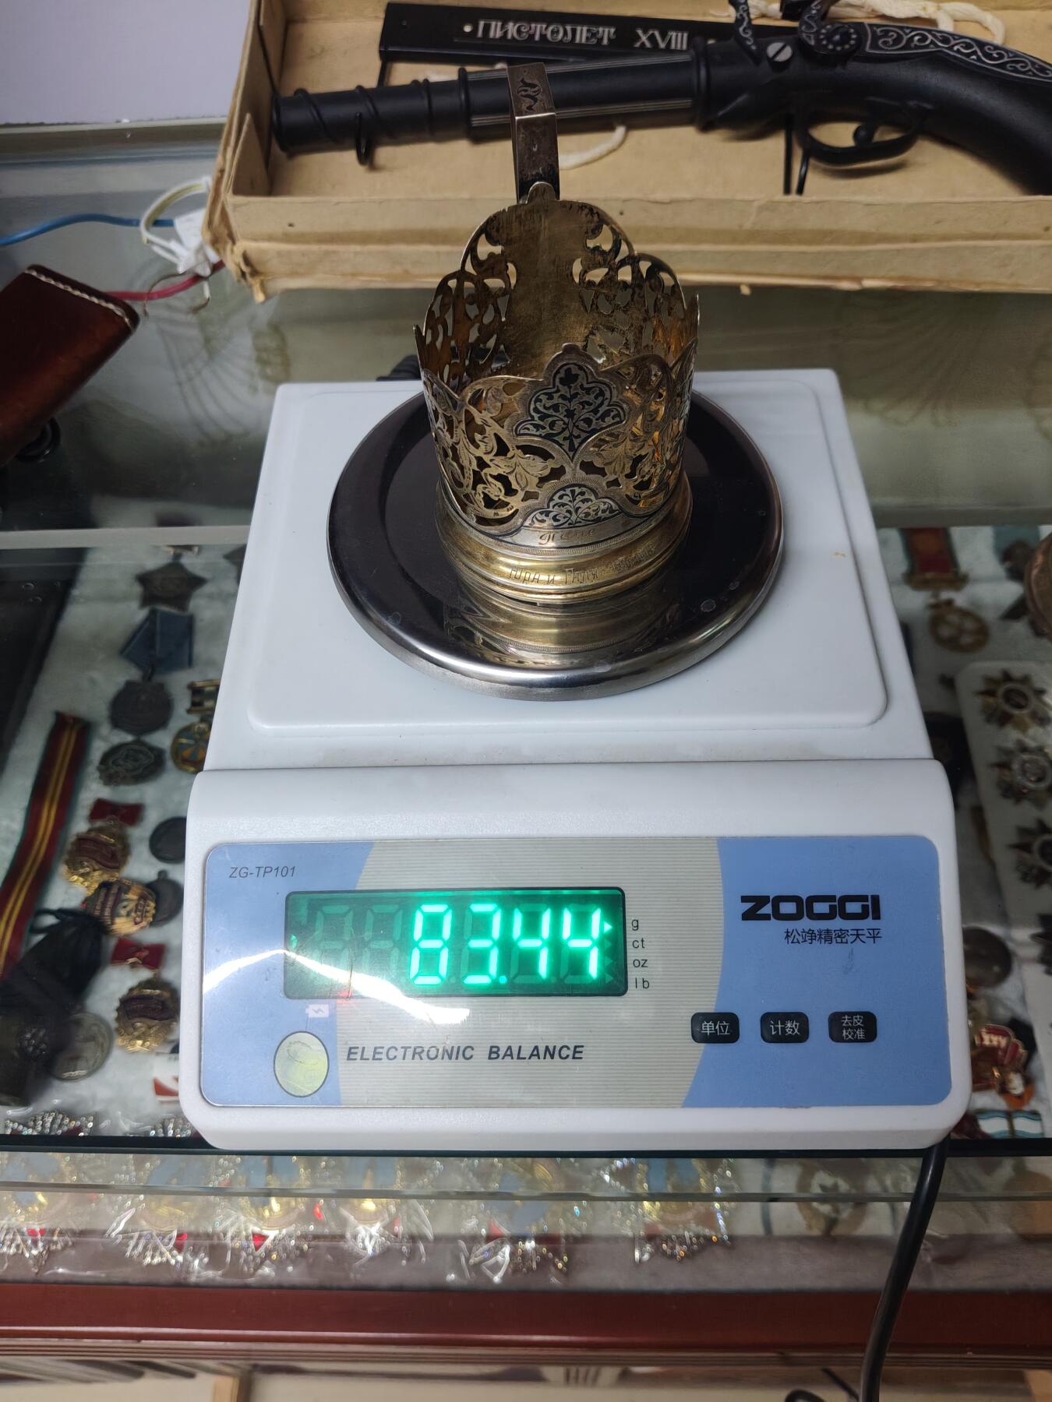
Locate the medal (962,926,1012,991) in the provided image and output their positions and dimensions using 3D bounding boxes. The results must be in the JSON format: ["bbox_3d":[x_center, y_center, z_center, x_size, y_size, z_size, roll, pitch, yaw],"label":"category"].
[{"bbox_3d":[0.238,0.135,0.553,0.034,0.003,0.034,-1,56,2],"label":"medal"}]

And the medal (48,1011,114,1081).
[{"bbox_3d":[-0.226,0.174,0.532,0.034,0.004,0.035,-3,56,1],"label":"medal"}]

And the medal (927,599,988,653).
[{"bbox_3d":[0.275,-0.048,0.673,0.037,0.004,0.044,-12,57,-5],"label":"medal"}]

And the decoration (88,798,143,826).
[{"bbox_3d":[-0.241,0.065,0.620,0.029,0.004,0.015,5,57,6],"label":"decoration"}]

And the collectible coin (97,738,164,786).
[{"bbox_3d":[-0.235,0.036,0.625,0.040,0.004,0.032,-3,56,1],"label":"collectible coin"}]

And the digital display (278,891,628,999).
[{"bbox_3d":[-0.017,0.060,0.264,0.085,0.005,0.026,-1,82,2],"label":"digital display"}]

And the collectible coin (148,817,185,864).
[{"bbox_3d":[-0.199,0.078,0.595,0.029,0.004,0.029,-7,56,-2],"label":"collectible coin"}]

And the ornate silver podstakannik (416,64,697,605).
[{"bbox_3d":[0.007,-0.097,0.281,0.074,0.087,0.115,-5,56,0],"label":"ornate silver podstakannik"}]

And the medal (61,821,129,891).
[{"bbox_3d":[-0.245,0.089,0.604,0.035,0.004,0.045,2,56,4],"label":"medal"}]

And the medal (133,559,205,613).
[{"bbox_3d":[-0.237,-0.077,0.701,0.046,0.004,0.045,-2,56,2],"label":"medal"}]

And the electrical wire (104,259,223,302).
[{"bbox_3d":[-0.169,-0.196,0.496,0.058,0.005,0.015,-20,57,-10],"label":"electrical wire"}]

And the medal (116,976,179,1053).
[{"bbox_3d":[-0.198,0.163,0.553,0.031,0.004,0.041,1,56,3],"label":"medal"}]

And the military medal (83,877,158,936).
[{"bbox_3d":[-0.224,0.113,0.584,0.042,0.004,0.030,8,57,8],"label":"military medal"}]

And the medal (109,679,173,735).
[{"bbox_3d":[-0.237,0.003,0.647,0.039,0.004,0.044,-4,56,0],"label":"medal"}]

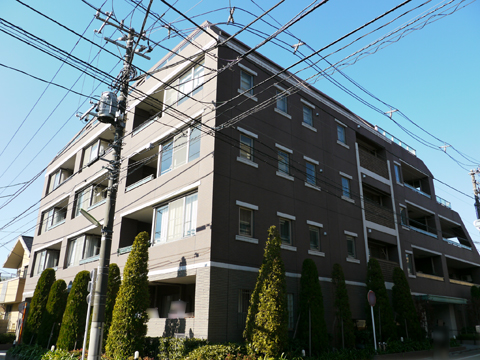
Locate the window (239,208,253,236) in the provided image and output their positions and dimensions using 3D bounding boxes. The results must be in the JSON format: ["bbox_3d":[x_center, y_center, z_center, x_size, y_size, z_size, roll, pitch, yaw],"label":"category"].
[{"bbox_3d":[0.228,1.548,13.955,0.740,1.000,0.140,18,-27,-39],"label":"window"}]

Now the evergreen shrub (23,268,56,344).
[{"bbox_3d":[-10.407,6.678,20.593,1.249,3.872,1.249,18,-27,-39],"label":"evergreen shrub"}]

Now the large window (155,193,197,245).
[{"bbox_3d":[-2.507,1.550,15.184,0.187,1.665,2.966,18,-27,-39],"label":"large window"}]

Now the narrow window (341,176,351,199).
[{"bbox_3d":[5.241,0.429,19.212,0.740,1.000,0.140,18,-27,-39],"label":"narrow window"}]

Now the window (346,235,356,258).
[{"bbox_3d":[5.416,3.260,18.896,0.697,1.020,0.146,18,-27,-39],"label":"window"}]

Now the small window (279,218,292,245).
[{"bbox_3d":[1.802,2.063,15.295,0.740,1.000,0.140,18,-27,-39],"label":"small window"}]

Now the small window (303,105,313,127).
[{"bbox_3d":[3.369,-3.125,19.226,0.708,1.020,0.146,18,-27,-39],"label":"small window"}]

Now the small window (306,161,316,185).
[{"bbox_3d":[3.334,-0.281,18.155,0.697,1.041,0.146,18,-27,-39],"label":"small window"}]

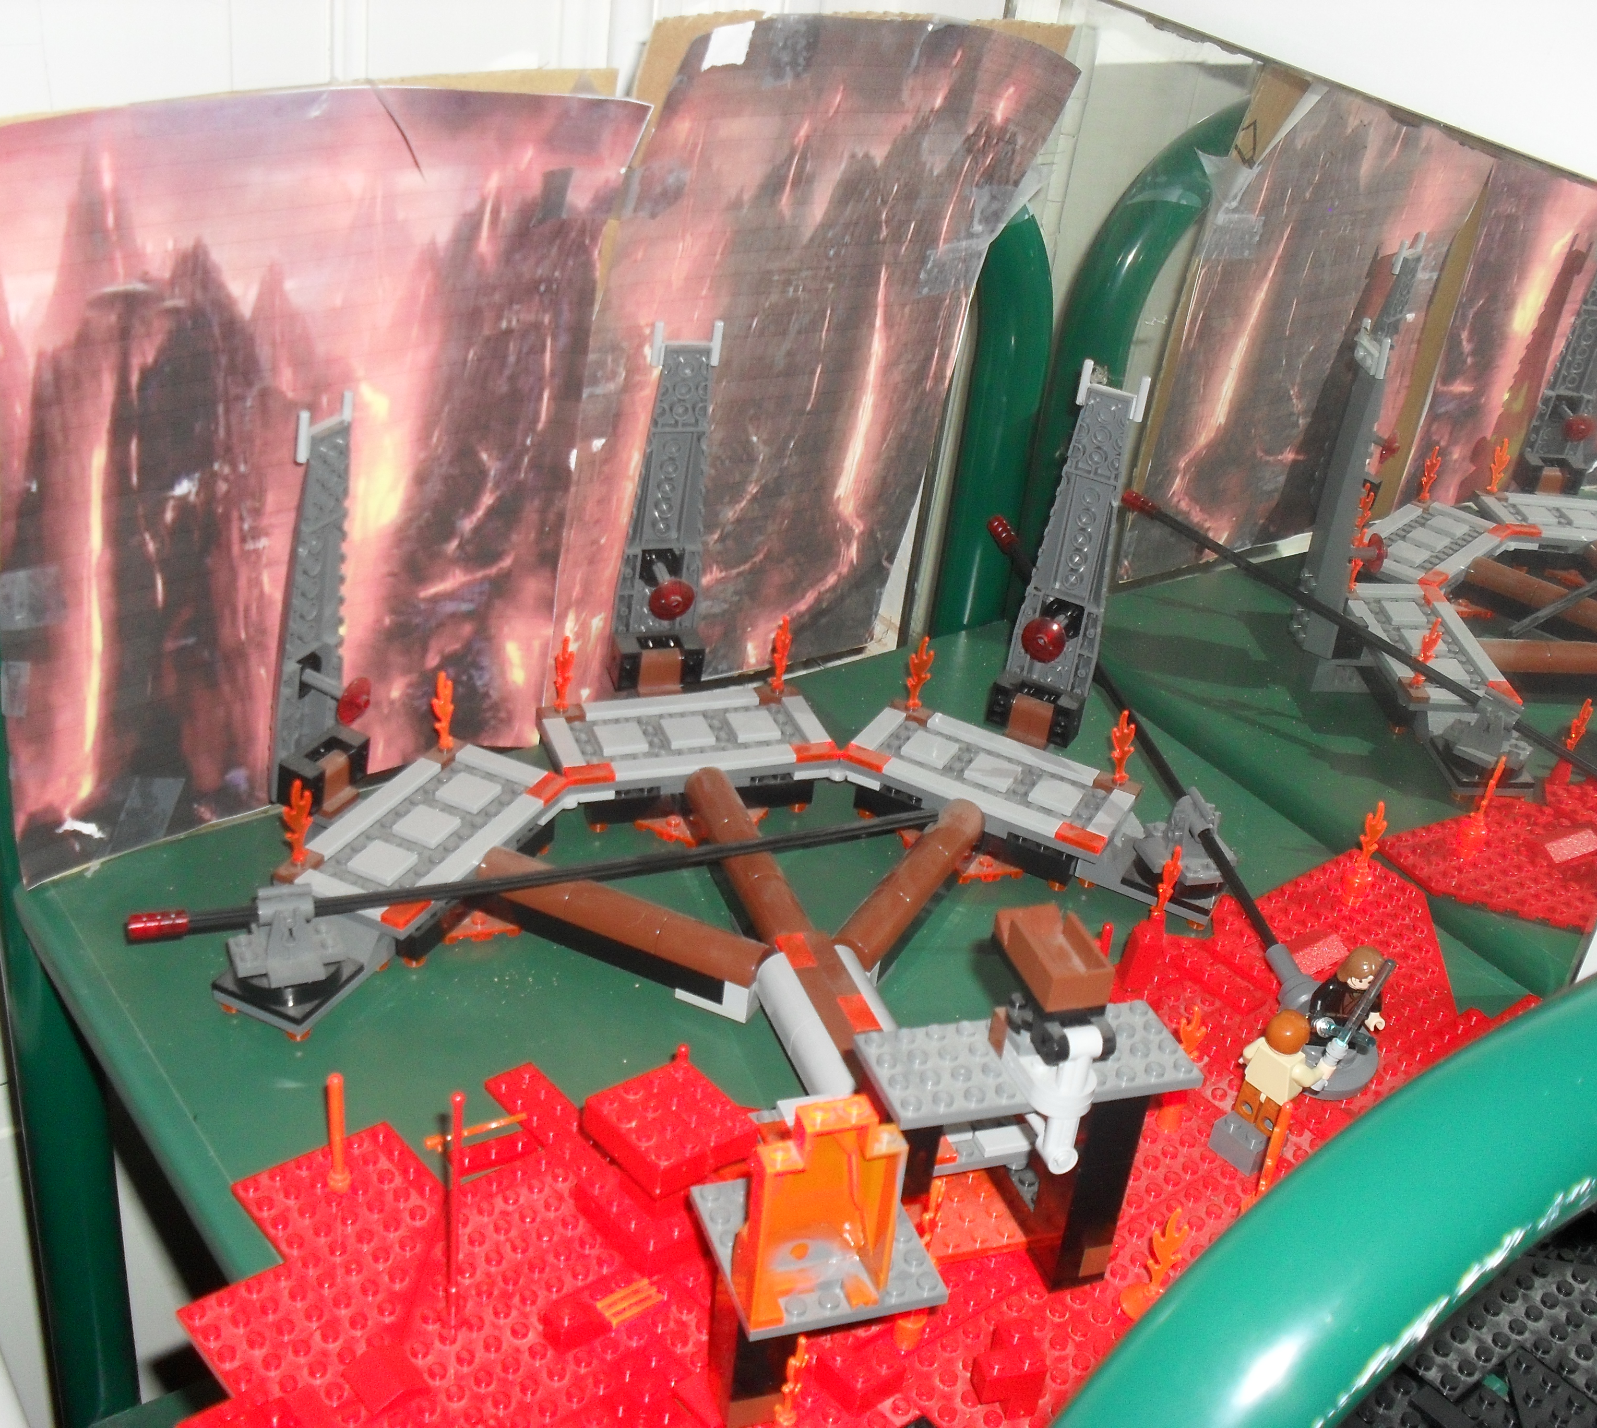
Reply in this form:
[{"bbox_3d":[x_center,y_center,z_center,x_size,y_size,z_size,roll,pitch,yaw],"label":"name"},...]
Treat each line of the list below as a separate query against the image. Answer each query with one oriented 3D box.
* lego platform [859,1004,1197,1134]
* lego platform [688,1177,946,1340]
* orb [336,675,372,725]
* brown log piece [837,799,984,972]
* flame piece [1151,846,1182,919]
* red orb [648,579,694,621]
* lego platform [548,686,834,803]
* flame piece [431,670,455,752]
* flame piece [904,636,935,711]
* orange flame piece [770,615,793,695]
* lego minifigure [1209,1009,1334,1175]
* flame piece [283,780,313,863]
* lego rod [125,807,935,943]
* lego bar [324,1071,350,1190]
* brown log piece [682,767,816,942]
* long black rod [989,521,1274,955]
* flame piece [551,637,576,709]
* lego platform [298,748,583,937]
[{"bbox_3d":[0.057,0.085,0.472,0.080,0.005,0.032,-4,31,-19],"label":"lego platform"},{"bbox_3d":[0.004,0.125,0.457,0.048,0.005,0.048,-5,31,-20],"label":"lego platform"},{"bbox_3d":[-0.138,-0.004,0.597,0.005,0.016,0.016,32,34,8],"label":"orb"},{"bbox_3d":[0.036,0.054,0.625,0.016,0.010,0.096,20,33,19],"label":"brown log piece"},{"bbox_3d":[0.121,0.055,0.628,0.005,0.029,0.011,-3,33,-18],"label":"flame piece"},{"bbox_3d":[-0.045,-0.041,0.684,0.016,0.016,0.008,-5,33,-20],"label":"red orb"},{"bbox_3d":[-0.039,0.010,0.673,0.096,0.009,0.048,-5,31,-20],"label":"lego platform"},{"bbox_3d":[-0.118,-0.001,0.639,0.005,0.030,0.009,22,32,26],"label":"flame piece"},{"bbox_3d":[0.044,-0.015,0.700,0.011,0.029,0.005,14,32,11],"label":"flame piece"},{"bbox_3d":[-0.006,-0.021,0.699,0.005,0.029,0.011,-9,35,-25],"label":"orange flame piece"},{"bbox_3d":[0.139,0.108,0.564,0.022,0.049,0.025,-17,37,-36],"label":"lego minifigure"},{"bbox_3d":[-0.151,0.033,0.578,0.011,0.029,0.005,-17,39,-35],"label":"flame piece"},{"bbox_3d":[-0.068,0.047,0.589,0.263,0.009,0.009,-6,33,-29],"label":"lego rod"},{"bbox_3d":[-0.122,0.111,0.512,0.006,0.040,0.006,5,29,-3],"label":"lego bar"},{"bbox_3d":[-0.015,0.046,0.617,0.016,0.013,0.094,-5,31,-20],"label":"brown log piece"},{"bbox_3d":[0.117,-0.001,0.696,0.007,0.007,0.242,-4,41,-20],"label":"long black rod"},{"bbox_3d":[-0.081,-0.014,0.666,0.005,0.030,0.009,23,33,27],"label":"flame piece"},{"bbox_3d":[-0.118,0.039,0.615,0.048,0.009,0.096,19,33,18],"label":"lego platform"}]

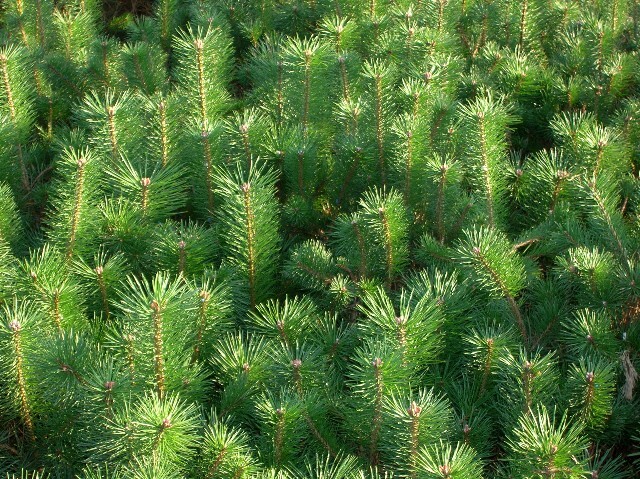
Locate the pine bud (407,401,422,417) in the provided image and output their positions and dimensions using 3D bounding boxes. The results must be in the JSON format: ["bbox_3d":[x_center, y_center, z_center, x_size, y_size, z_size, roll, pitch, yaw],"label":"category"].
[{"bbox_3d":[0.125,0.224,2.000,0.019,0.021,0.018,0,32,0],"label":"pine bud"}]

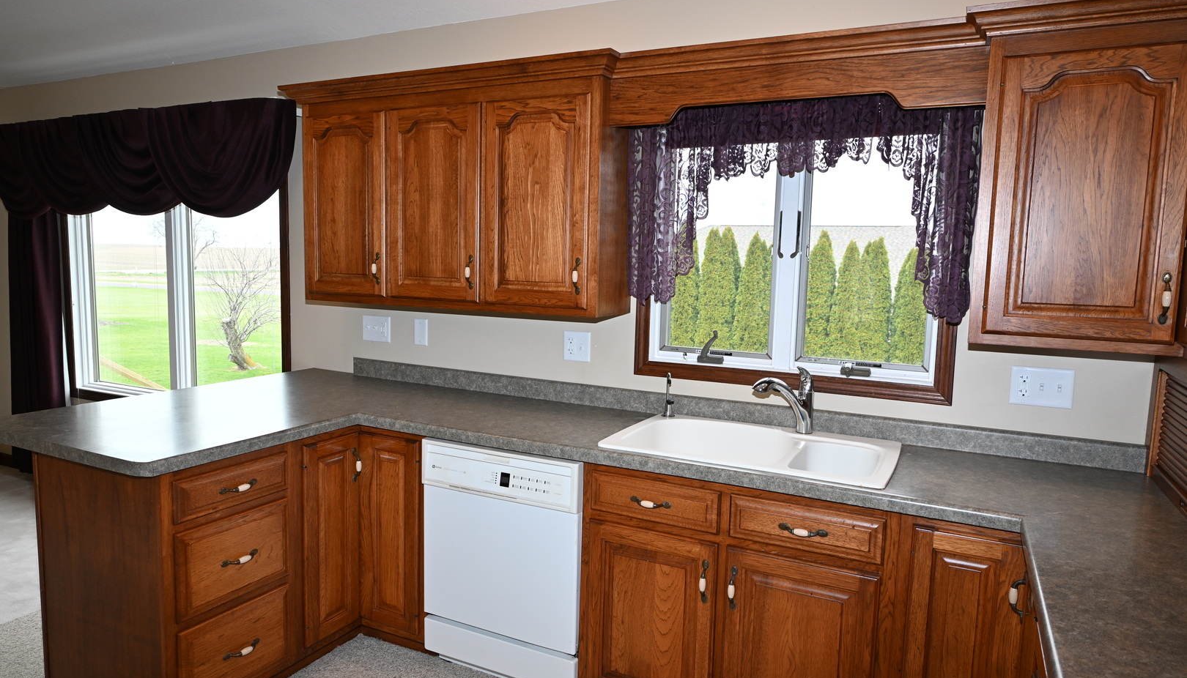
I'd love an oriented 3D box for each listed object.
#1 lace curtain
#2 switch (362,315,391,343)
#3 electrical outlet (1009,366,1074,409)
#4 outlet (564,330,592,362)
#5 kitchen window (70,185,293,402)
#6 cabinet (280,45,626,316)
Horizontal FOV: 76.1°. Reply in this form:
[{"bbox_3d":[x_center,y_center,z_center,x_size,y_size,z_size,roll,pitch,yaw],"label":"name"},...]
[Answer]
[{"bbox_3d":[0.622,-0.442,2.482,1.135,0.728,0.080,4,7,27],"label":"lace curtain"},{"bbox_3d":[-0.982,-0.044,3.431,0.164,0.115,0.012,4,7,27],"label":"switch"},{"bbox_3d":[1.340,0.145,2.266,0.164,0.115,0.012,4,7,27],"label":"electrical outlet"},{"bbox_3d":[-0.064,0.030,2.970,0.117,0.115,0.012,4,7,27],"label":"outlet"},{"bbox_3d":[-2.284,-0.292,4.110,1.877,1.457,0.100,4,7,27],"label":"kitchen window"},{"bbox_3d":[-0.546,-0.564,2.965,1.510,0.874,0.348,4,7,27],"label":"cabinet"}]

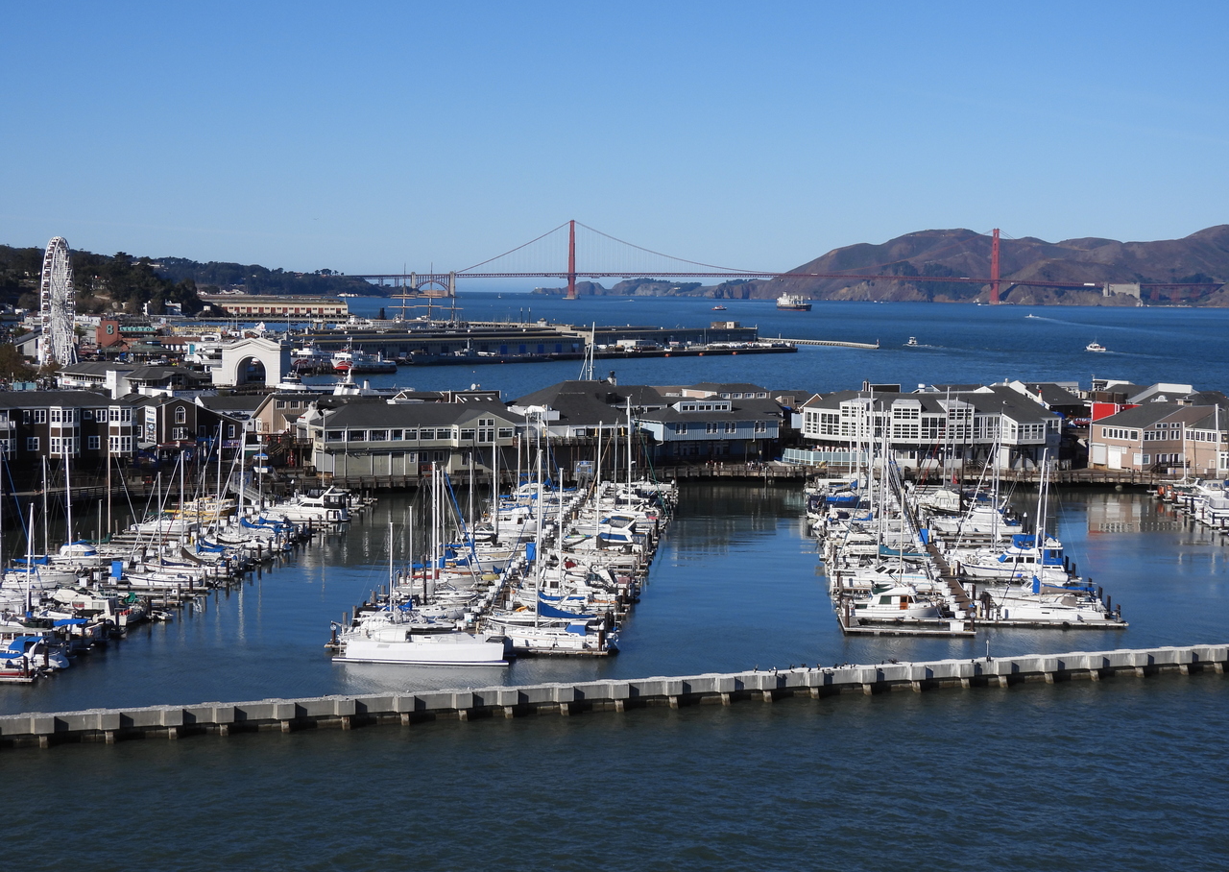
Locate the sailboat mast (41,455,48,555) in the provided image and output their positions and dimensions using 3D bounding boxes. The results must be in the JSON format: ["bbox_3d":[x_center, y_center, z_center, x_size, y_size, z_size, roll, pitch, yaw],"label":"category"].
[{"bbox_3d":[-62.356,7.908,233.630,0.250,11.533,0.250,0,4,0],"label":"sailboat mast"}]

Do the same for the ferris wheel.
[{"bbox_3d":[-181.544,-43.192,695.396,8.500,45.500,42.000,0,4,-4],"label":"ferris wheel"}]

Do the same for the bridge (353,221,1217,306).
[{"bbox_3d":[547.550,-509.872,6287.116,2654.375,227.000,27.400,0,4,-9],"label":"bridge"}]

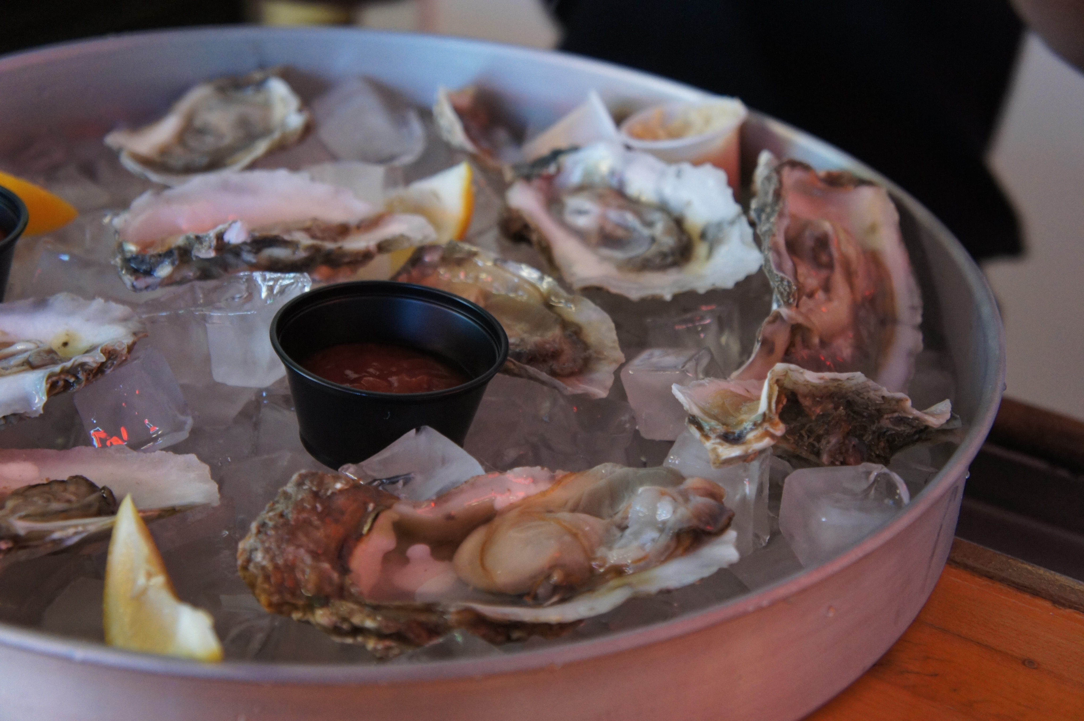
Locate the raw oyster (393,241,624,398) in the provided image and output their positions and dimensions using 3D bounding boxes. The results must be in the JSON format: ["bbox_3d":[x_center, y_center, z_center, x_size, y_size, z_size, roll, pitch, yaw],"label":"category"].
[{"bbox_3d":[-0.011,-0.013,0.546,0.090,0.030,0.052,30,50,22],"label":"raw oyster"}]

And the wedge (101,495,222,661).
[{"bbox_3d":[-0.093,0.056,0.404,0.027,0.026,0.051,-30,80,0],"label":"wedge"}]

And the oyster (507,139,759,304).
[{"bbox_3d":[0.033,-0.049,0.588,0.094,0.032,0.066,16,53,7],"label":"oyster"}]

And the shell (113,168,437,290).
[{"bbox_3d":[-0.093,-0.045,0.570,0.108,0.034,0.050,-6,43,-13],"label":"shell"}]

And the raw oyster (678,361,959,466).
[{"bbox_3d":[0.083,0.017,0.500,0.086,0.033,0.042,4,30,-2],"label":"raw oyster"}]

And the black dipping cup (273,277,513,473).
[{"bbox_3d":[-0.049,0.008,0.522,0.073,0.036,0.073,6,29,-4],"label":"black dipping cup"}]

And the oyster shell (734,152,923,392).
[{"bbox_3d":[0.099,-0.031,0.567,0.060,0.034,0.098,-1,55,1],"label":"oyster shell"}]

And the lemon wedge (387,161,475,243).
[{"bbox_3d":[-0.039,-0.052,0.592,0.027,0.027,0.050,32,66,0],"label":"lemon wedge"}]

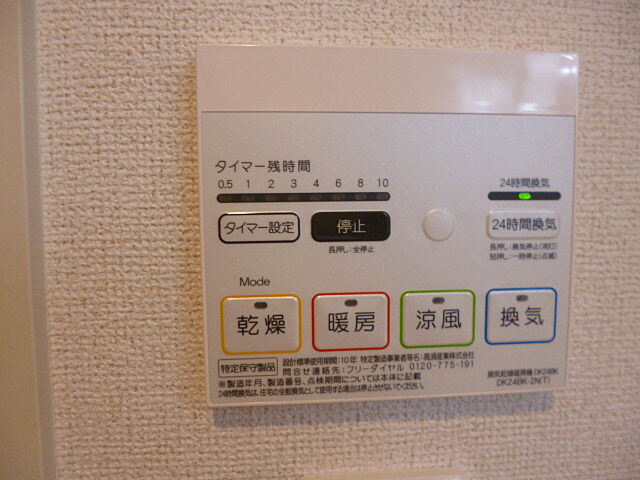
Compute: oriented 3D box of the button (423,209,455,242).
[{"bbox_3d":[0.041,-0.005,0.152,0.011,0.011,0.003,-1,4,-5],"label":"button"}]

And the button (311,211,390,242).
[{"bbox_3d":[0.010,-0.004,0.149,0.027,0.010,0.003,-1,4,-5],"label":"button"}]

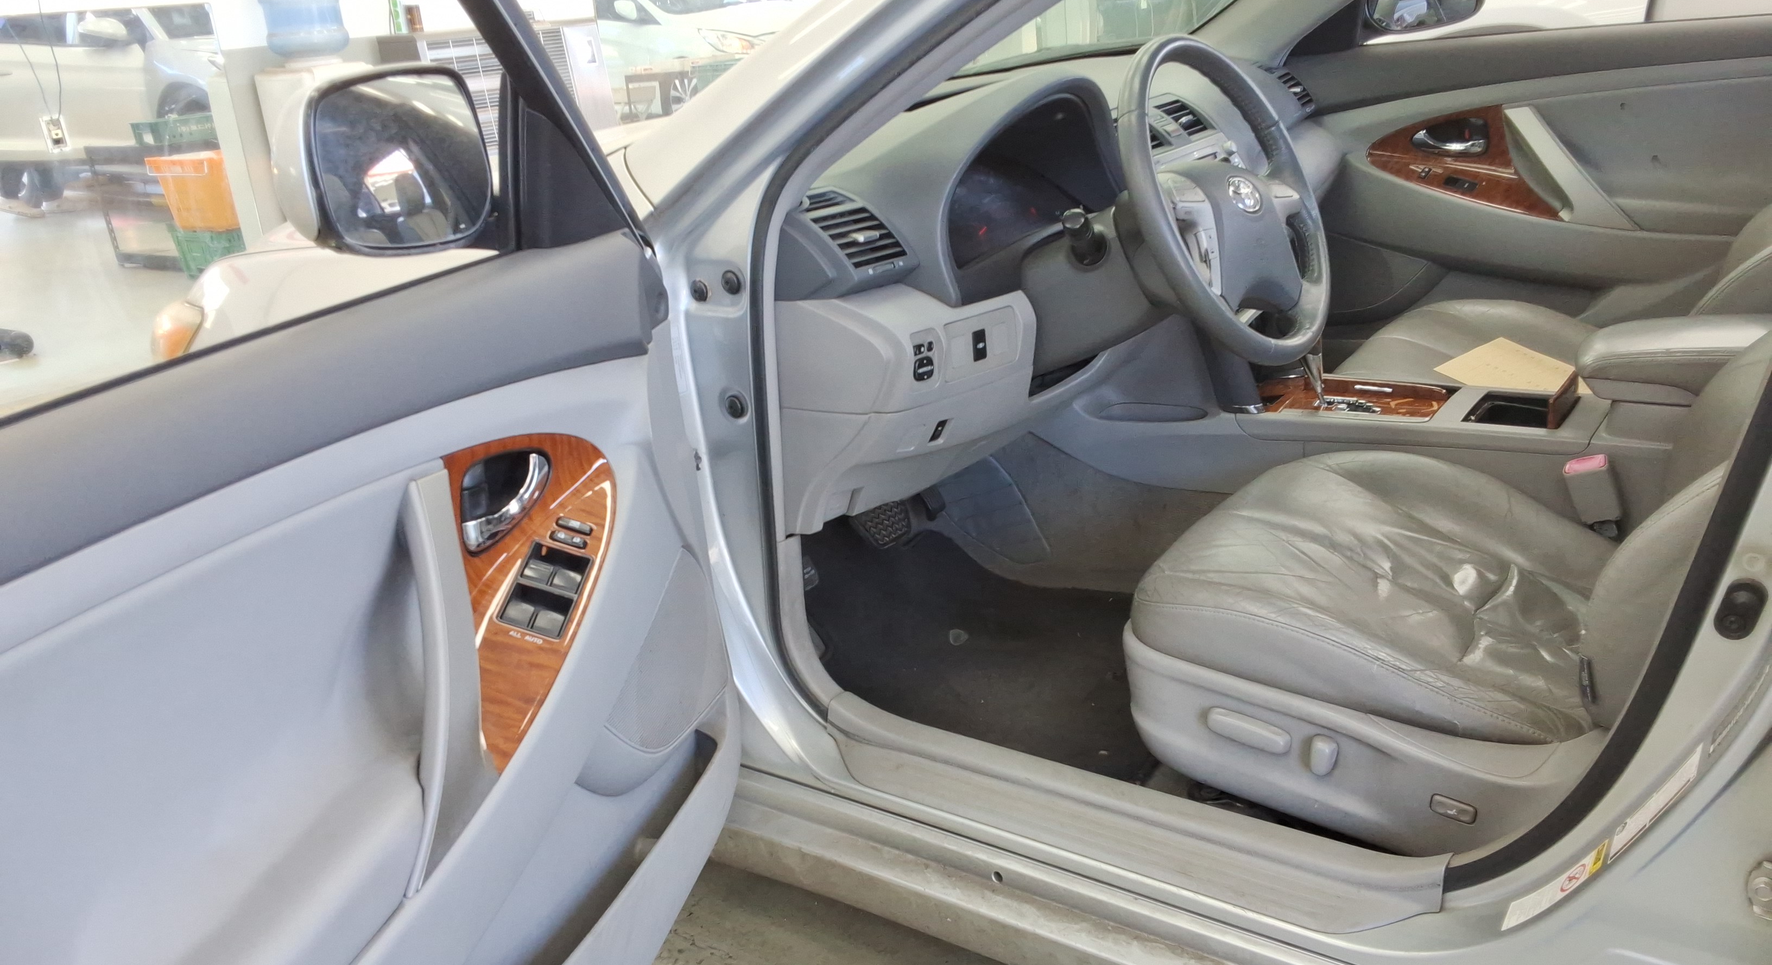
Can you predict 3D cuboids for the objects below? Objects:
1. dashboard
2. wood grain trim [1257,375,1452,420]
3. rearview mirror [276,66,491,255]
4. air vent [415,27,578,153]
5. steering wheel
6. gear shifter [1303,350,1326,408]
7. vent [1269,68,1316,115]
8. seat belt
[{"bbox_3d":[0.230,-0.400,2.164,0.550,0.470,1.430,8,24,35],"label":"dashboard"},{"bbox_3d":[0.626,-0.109,1.978,0.270,0.038,0.170,8,24,35],"label":"wood grain trim"},{"bbox_3d":[-0.424,-0.279,1.242,0.105,0.150,0.200,10,25,39],"label":"rearview mirror"},{"bbox_3d":[-1.467,-1.509,5.491,0.060,0.405,0.689,8,24,35],"label":"air vent"},{"bbox_3d":[0.363,-0.306,1.609,0.100,0.380,0.385,-21,5,42],"label":"steering wheel"},{"bbox_3d":[0.589,-0.163,1.979,0.065,0.130,0.045,8,24,35],"label":"gear shifter"},{"bbox_3d":[0.719,-0.687,2.526,0.055,0.087,0.110,8,24,35],"label":"vent"},{"bbox_3d":[0.840,0.017,1.704,0.046,0.098,0.032,-19,7,41],"label":"seat belt"}]

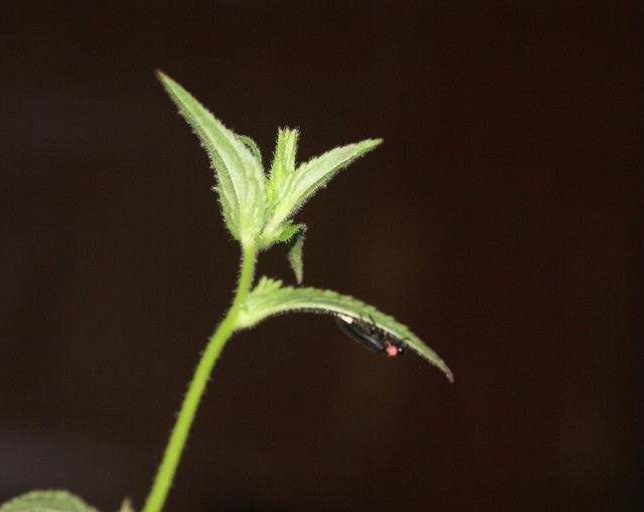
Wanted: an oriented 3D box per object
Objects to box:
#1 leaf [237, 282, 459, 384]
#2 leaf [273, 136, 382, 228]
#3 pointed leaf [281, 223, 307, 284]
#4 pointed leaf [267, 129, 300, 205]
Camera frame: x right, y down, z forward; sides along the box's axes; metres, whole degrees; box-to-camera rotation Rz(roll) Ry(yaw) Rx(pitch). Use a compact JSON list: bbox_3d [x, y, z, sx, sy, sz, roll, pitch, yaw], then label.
[{"bbox_3d":[0.005,0.012,0.470,0.036,0.009,0.008,15,0,0],"label":"leaf"},{"bbox_3d":[0.000,-0.012,0.470,0.023,0.005,0.007,-38,0,0],"label":"leaf"},{"bbox_3d":[-0.005,0.000,0.474,0.004,0.010,0.005,0,0,0],"label":"pointed leaf"},{"bbox_3d":[-0.006,-0.015,0.470,0.004,0.013,0.004,12,0,0],"label":"pointed leaf"}]

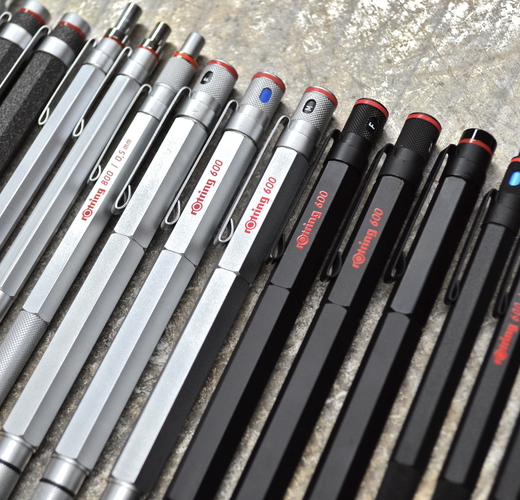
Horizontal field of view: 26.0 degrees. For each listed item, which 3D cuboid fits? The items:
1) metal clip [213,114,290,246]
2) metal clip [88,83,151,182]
[{"bbox_3d":[-0.002,-0.020,0.310,0.005,0.004,0.044,20,65,13],"label":"metal clip"},{"bbox_3d":[-0.041,-0.033,0.321,0.004,0.004,0.035,20,65,13],"label":"metal clip"}]

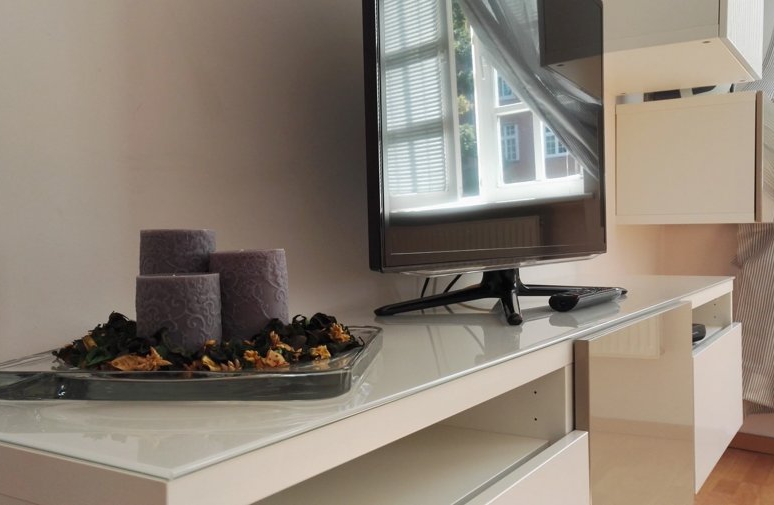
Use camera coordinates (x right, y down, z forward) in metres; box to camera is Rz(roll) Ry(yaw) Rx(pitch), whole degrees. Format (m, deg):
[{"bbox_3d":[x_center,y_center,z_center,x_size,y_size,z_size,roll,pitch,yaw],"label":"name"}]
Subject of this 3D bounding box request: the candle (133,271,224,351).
[{"bbox_3d":[-0.183,0.060,0.569,0.073,0.081,0.073,0,2,3],"label":"candle"}]

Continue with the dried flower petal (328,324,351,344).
[{"bbox_3d":[-0.048,0.084,0.656,0.023,0.020,0.018,0,2,3],"label":"dried flower petal"}]

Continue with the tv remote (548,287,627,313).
[{"bbox_3d":[0.351,0.078,1.126,0.048,0.026,0.208,1,2,37],"label":"tv remote"}]

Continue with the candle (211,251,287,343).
[{"bbox_3d":[-0.132,0.049,0.619,0.073,0.100,0.073,0,2,3],"label":"candle"}]

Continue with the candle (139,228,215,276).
[{"bbox_3d":[-0.208,0.038,0.644,0.073,0.121,0.073,0,2,3],"label":"candle"}]

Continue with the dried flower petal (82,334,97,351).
[{"bbox_3d":[-0.280,0.085,0.606,0.016,0.014,0.012,0,2,3],"label":"dried flower petal"}]

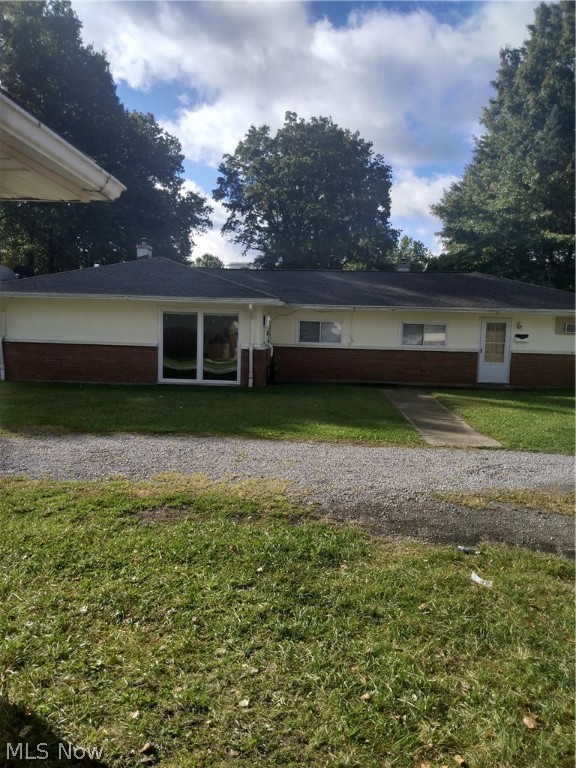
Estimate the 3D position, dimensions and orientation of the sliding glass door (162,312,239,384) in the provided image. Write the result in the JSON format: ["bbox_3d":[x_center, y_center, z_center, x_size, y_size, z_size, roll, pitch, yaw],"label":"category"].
[{"bbox_3d":[-2.380,-0.966,12.032,2.200,2.030,0.120,2,6,3],"label":"sliding glass door"}]

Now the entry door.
[{"bbox_3d":[6.596,-1.040,14.140,0.970,2.070,0.100,2,6,3],"label":"entry door"}]

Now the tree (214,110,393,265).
[{"bbox_3d":[1.226,-10.486,32.027,13.700,17.165,13.500,2,6,3],"label":"tree"}]

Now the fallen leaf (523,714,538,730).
[{"bbox_3d":[0.973,1.358,1.780,0.055,0.020,0.060,2,6,3],"label":"fallen leaf"}]

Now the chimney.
[{"bbox_3d":[-5.168,-4.815,16.048,0.450,0.880,0.450,2,6,3],"label":"chimney"}]

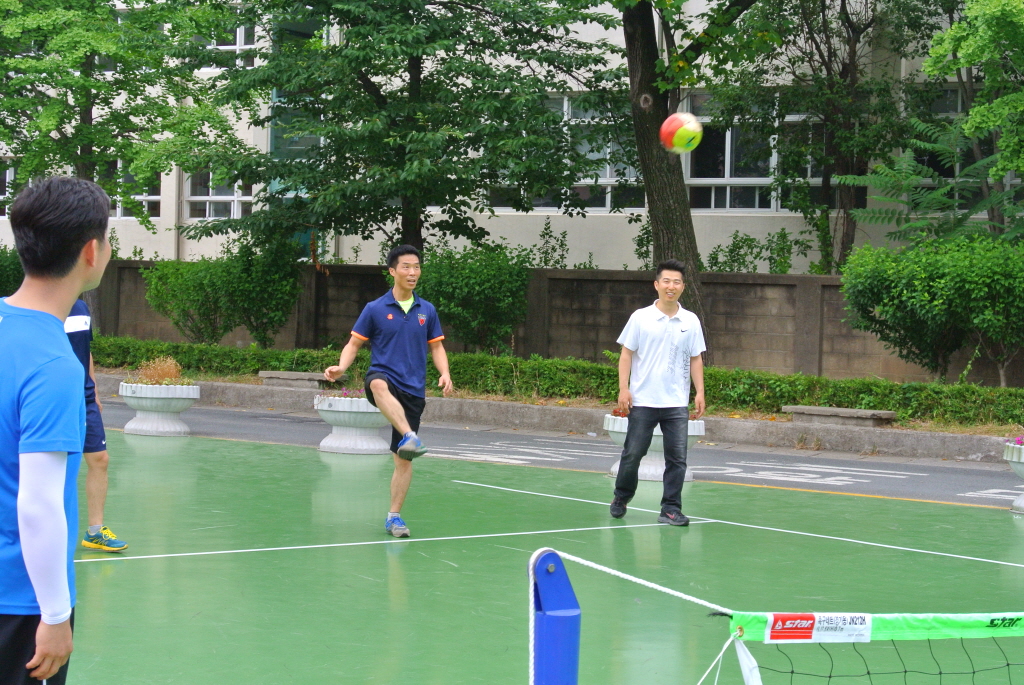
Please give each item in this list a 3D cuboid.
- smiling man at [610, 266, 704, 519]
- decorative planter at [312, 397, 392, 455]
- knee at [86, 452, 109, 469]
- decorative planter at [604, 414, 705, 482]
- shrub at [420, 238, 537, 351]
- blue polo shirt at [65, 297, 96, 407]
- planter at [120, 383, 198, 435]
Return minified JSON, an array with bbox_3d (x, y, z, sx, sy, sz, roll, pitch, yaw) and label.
[{"bbox_3d":[0.980,0.341,14.100,0.620,1.750,0.450,1,1,-9],"label":"smiling man"},{"bbox_3d":[-1.471,0.788,20.000,0.835,0.510,0.835,2,1,0],"label":"decorative planter"},{"bbox_3d":[-2.371,0.669,12.050,0.130,0.115,0.125,2,2,44],"label":"knee"},{"bbox_3d":[1.183,0.880,17.550,0.838,0.510,0.838,2,1,0],"label":"decorative planter"},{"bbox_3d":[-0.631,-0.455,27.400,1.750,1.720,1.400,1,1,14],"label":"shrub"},{"bbox_3d":[-2.521,0.040,11.950,0.500,0.650,0.300,0,2,-45],"label":"blue polo shirt"},{"bbox_3d":[-3.656,0.698,21.850,0.836,0.510,0.836,2,1,0],"label":"planter"}]

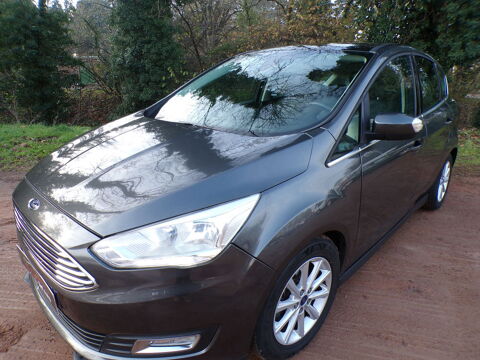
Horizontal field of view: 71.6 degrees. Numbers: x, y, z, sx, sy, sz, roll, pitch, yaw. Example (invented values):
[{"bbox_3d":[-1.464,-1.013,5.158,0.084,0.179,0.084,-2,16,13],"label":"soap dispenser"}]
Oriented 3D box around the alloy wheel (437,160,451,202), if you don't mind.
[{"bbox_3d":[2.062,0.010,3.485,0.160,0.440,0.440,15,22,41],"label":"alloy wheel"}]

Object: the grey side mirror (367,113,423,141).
[{"bbox_3d":[0.837,-0.283,1.784,0.240,0.150,0.170,15,22,41],"label":"grey side mirror"}]

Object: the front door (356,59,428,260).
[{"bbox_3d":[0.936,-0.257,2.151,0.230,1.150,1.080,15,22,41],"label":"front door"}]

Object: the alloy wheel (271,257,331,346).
[{"bbox_3d":[0.260,0.561,1.625,0.440,0.440,0.160,-16,23,-42],"label":"alloy wheel"}]

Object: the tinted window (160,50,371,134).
[{"bbox_3d":[0.123,-0.639,2.325,1.400,0.160,1.020,15,52,41],"label":"tinted window"}]

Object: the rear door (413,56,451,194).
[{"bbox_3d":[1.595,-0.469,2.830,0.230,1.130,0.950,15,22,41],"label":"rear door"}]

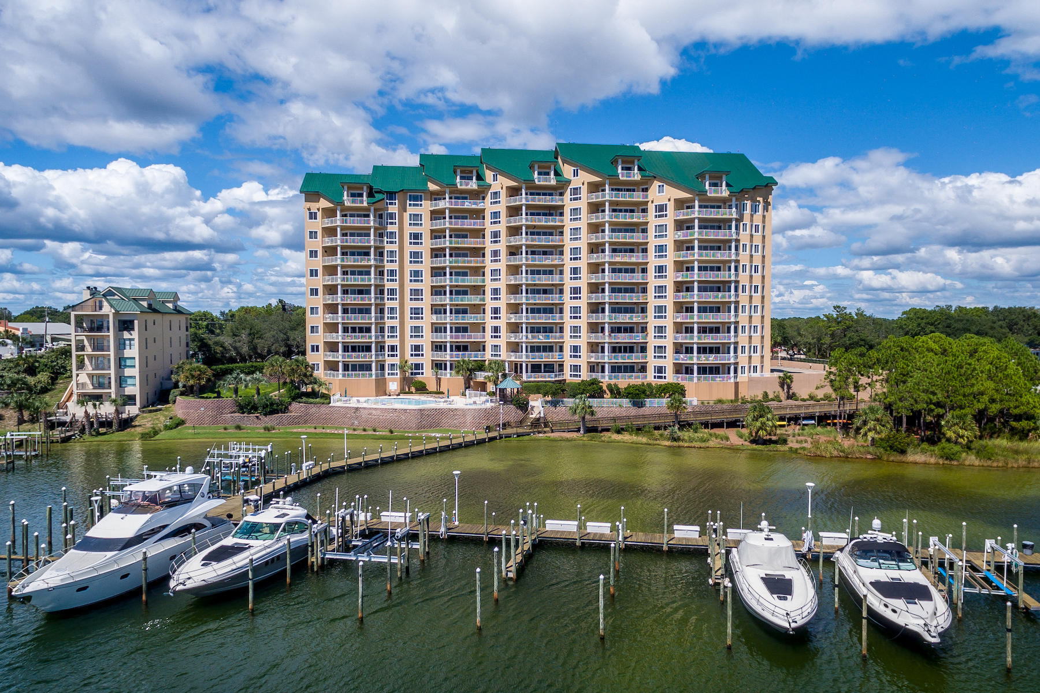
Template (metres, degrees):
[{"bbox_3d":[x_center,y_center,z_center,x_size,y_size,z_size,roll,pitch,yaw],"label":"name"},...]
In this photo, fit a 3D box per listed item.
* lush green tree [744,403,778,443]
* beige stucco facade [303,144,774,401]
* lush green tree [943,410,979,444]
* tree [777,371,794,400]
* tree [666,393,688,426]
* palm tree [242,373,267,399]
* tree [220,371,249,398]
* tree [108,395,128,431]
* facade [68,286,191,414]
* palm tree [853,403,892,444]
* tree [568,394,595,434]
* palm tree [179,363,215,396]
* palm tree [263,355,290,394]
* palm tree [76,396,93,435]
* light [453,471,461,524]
[{"bbox_3d":[29.938,9.546,71.800,4.114,5.049,4.114,0,2,0],"label":"lush green tree"},{"bbox_3d":[2.536,-12.071,96.409,73.500,39.500,20.000,0,2,4],"label":"beige stucco facade"},{"bbox_3d":[50.686,9.543,66.500,4.082,4.401,4.082,0,2,0],"label":"lush green tree"},{"bbox_3d":[38.903,5.773,84.600,2.500,4.170,2.500,0,2,0],"label":"tree"},{"bbox_3d":[20.627,8.340,76.000,2.900,4.490,2.900,0,2,0],"label":"tree"},{"bbox_3d":[-39.087,5.740,85.000,3.362,3.750,3.362,0,2,0],"label":"palm tree"},{"bbox_3d":[-41.769,5.587,84.500,4.149,3.961,4.149,0,2,0],"label":"tree"},{"bbox_3d":[-54.853,9.146,78.800,2.687,4.889,2.687,0,2,0],"label":"tree"},{"bbox_3d":[-63.200,0.126,95.164,9.500,19.200,18.000,0,2,-6],"label":"facade"},{"bbox_3d":[40.633,8.981,66.500,4.500,4.860,4.400,0,2,0],"label":"palm tree"},{"bbox_3d":[8.069,8.922,75.500,3.700,5.310,3.600,0,2,0],"label":"tree"},{"bbox_3d":[-47.914,5.022,85.500,5.132,4.892,5.132,0,2,0],"label":"palm tree"},{"bbox_3d":[-37.064,4.271,88.000,3.800,5.820,3.800,0,2,0],"label":"palm tree"},{"bbox_3d":[-57.286,9.035,76.000,2.250,5.240,2.250,0,2,0],"label":"palm tree"},{"bbox_3d":[-4.447,10.676,40.800,0.550,3.790,0.550,0,2,0],"label":"light"}]

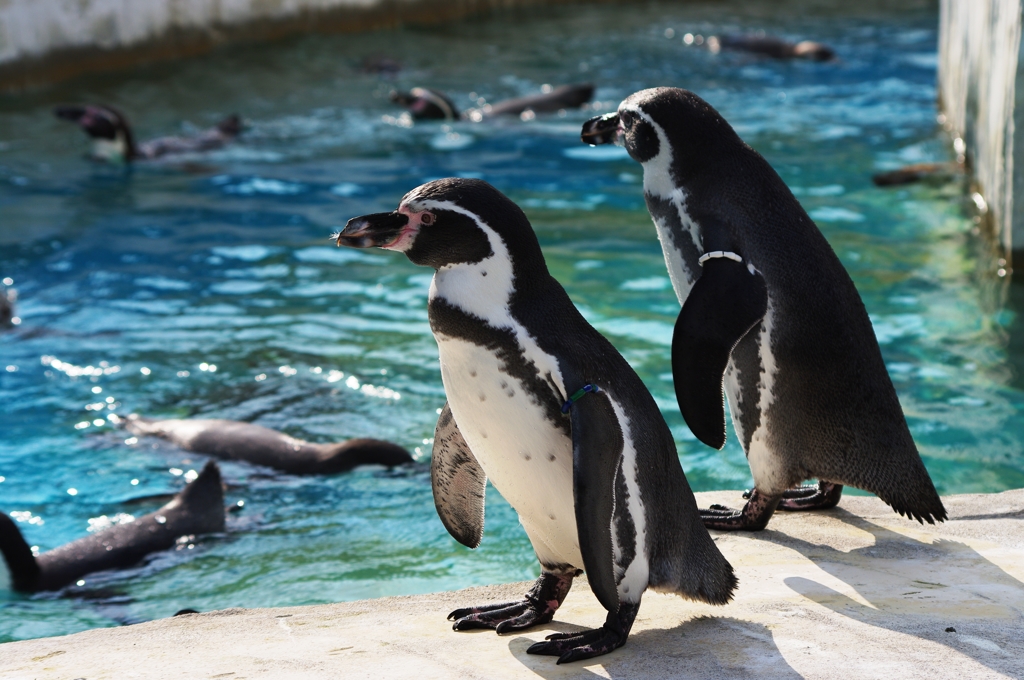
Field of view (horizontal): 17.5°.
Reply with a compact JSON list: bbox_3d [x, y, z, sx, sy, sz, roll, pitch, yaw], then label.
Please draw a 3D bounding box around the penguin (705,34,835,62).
[{"bbox_3d":[0.904,-1.008,11.583,0.520,0.170,0.250,5,13,24],"label":"penguin"}]

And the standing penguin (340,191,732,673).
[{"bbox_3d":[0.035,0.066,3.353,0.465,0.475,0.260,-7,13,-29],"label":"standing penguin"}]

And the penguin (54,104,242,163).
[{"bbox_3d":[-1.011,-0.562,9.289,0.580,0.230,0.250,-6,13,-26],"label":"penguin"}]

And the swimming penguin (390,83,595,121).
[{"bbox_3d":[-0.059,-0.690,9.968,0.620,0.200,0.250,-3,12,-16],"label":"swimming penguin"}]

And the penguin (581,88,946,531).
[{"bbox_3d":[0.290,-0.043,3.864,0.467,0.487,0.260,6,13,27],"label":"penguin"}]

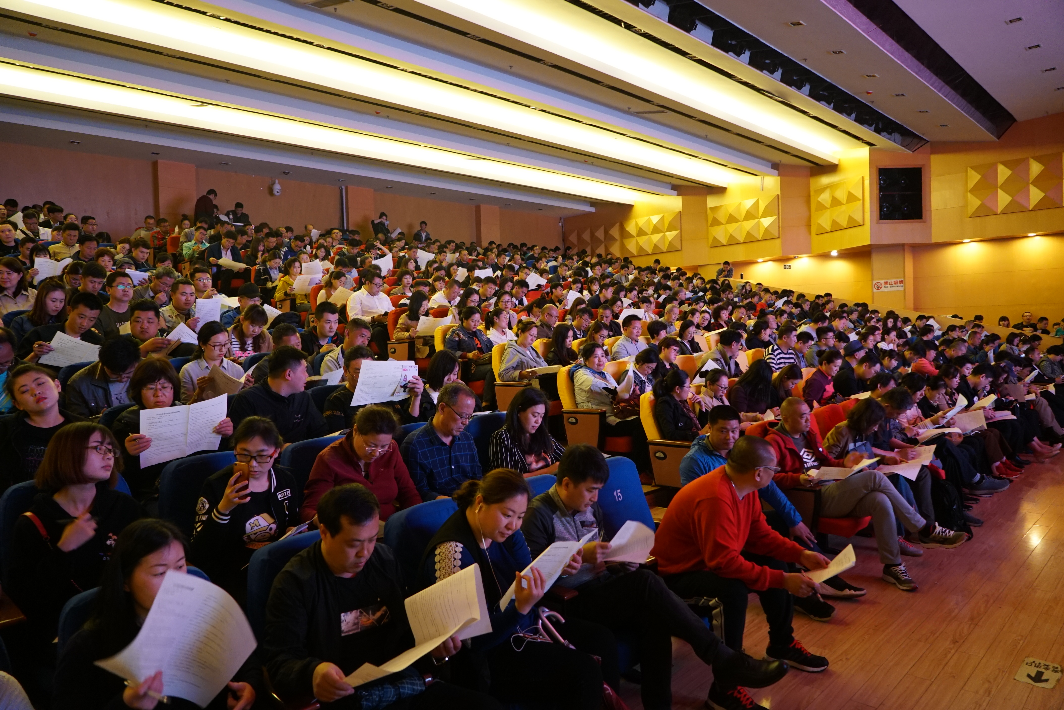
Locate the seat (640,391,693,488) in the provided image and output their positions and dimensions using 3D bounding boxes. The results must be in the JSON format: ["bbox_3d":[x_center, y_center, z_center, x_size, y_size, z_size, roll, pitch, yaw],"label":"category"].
[{"bbox_3d":[1.124,0.740,4.959,0.620,0.960,0.540,0,3,45],"label":"seat"}]

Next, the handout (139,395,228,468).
[{"bbox_3d":[-1.469,0.322,2.990,0.375,0.285,0.060,-4,32,-41],"label":"handout"}]

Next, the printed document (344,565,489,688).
[{"bbox_3d":[-0.312,0.735,1.950,0.380,0.220,0.120,-23,44,-35],"label":"printed document"}]

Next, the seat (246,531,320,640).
[{"bbox_3d":[-0.640,1.165,2.482,0.640,1.000,0.560,0,3,44],"label":"seat"}]

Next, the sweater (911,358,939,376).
[{"bbox_3d":[5.700,0.268,10.255,0.420,0.520,0.480,0,3,44],"label":"sweater"}]

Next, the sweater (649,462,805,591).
[{"bbox_3d":[0.839,0.732,3.080,0.580,0.510,0.480,-1,3,33],"label":"sweater"}]

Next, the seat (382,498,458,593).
[{"bbox_3d":[-0.183,1.059,2.589,0.620,0.960,0.520,0,3,45],"label":"seat"}]

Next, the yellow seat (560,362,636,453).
[{"bbox_3d":[0.627,0.593,6.506,0.640,1.000,0.560,0,3,44],"label":"yellow seat"}]

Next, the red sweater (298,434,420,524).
[{"bbox_3d":[-0.817,0.692,3.510,0.500,0.560,0.390,-3,3,-38],"label":"red sweater"}]

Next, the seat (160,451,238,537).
[{"bbox_3d":[-1.310,0.968,3.163,0.640,1.000,0.560,0,3,44],"label":"seat"}]

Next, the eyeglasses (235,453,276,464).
[{"bbox_3d":[-1.020,0.379,2.620,0.140,0.042,0.140,-2,2,-11],"label":"eyeglasses"}]

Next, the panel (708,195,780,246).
[{"bbox_3d":[6.237,-3.964,21.070,0.200,1.220,2.450,-3,3,-36],"label":"panel"}]

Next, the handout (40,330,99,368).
[{"bbox_3d":[-3.020,0.011,4.761,0.420,0.290,0.030,28,20,-29],"label":"handout"}]

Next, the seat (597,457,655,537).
[{"bbox_3d":[0.594,1.079,3.760,0.640,1.000,0.560,0,3,44],"label":"seat"}]

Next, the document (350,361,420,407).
[{"bbox_3d":[-0.920,0.179,4.425,0.030,0.297,0.420,16,9,43],"label":"document"}]

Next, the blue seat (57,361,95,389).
[{"bbox_3d":[-2.353,0.541,4.002,0.620,0.960,0.520,0,3,45],"label":"blue seat"}]

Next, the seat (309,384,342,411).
[{"bbox_3d":[-1.006,0.680,4.138,0.620,0.960,0.520,0,3,45],"label":"seat"}]

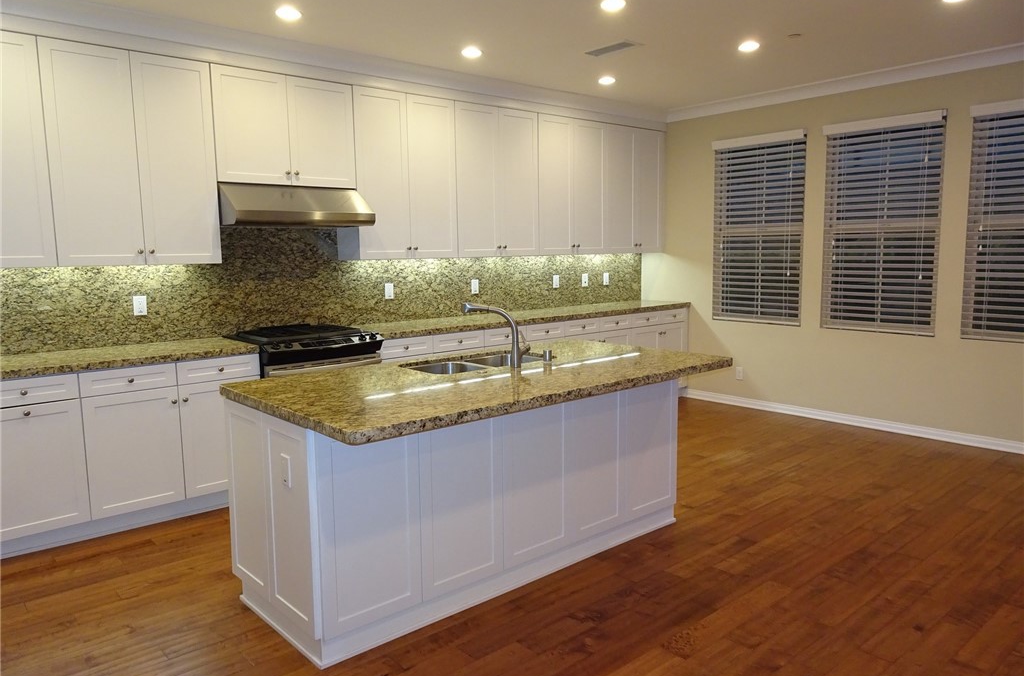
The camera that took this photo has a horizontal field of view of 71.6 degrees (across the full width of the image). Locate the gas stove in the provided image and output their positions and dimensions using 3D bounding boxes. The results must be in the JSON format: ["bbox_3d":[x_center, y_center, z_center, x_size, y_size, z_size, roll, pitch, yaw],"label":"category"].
[{"bbox_3d":[-1.322,0.441,4.603,0.780,0.952,0.725,-7,9,-40],"label":"gas stove"}]

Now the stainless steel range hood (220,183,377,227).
[{"bbox_3d":[-1.402,-0.826,4.478,0.891,0.248,0.594,-7,9,-40],"label":"stainless steel range hood"}]

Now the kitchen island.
[{"bbox_3d":[-0.057,0.596,3.193,2.031,0.914,1.080,-7,9,-40],"label":"kitchen island"}]

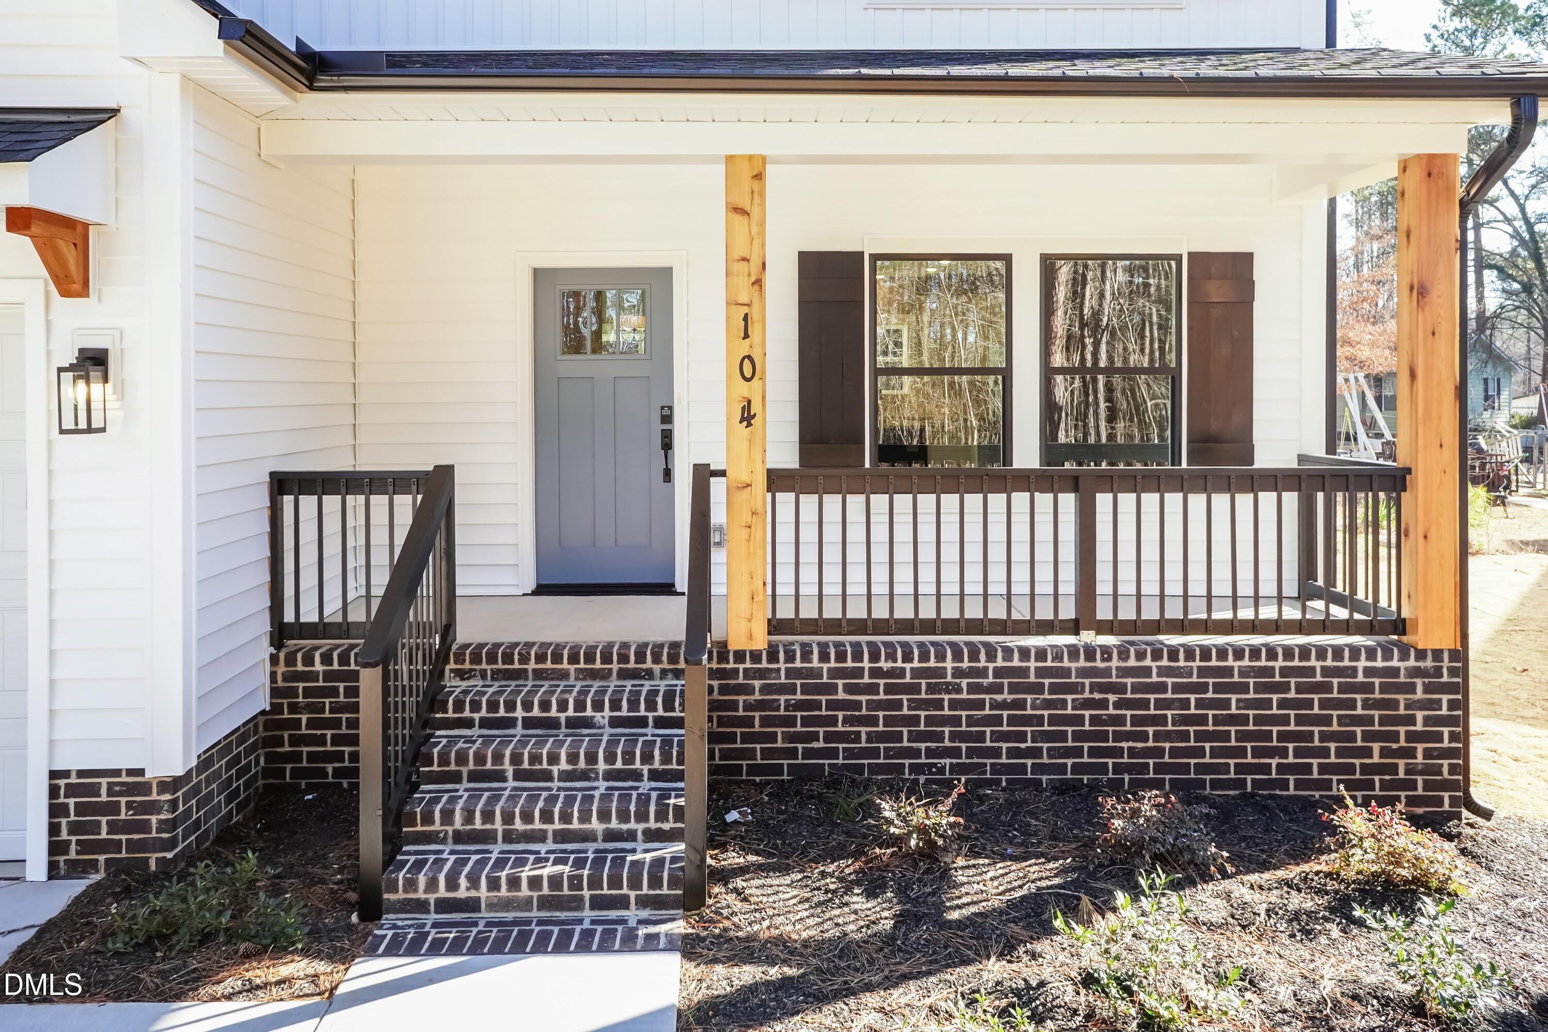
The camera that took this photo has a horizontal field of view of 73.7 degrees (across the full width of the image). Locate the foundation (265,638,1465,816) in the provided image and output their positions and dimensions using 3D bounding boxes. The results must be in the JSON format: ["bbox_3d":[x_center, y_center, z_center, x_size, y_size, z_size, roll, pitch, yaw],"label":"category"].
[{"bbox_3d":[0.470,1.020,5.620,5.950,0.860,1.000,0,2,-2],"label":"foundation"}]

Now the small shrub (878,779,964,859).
[{"bbox_3d":[0.650,1.300,4.570,0.370,0.270,0.350,0,2,-2],"label":"small shrub"}]

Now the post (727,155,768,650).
[{"bbox_3d":[-0.140,-0.575,5.210,0.205,2.460,0.200,0,2,-2],"label":"post"}]

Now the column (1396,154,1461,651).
[{"bbox_3d":[3.300,-0.570,5.210,0.205,2.460,0.200,0,2,-2],"label":"column"}]

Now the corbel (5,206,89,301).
[{"bbox_3d":[-2.867,-1.034,4.090,0.095,0.310,0.390,0,2,-2],"label":"corbel"}]

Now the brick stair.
[{"bbox_3d":[-0.970,1.210,4.470,1.180,0.720,1.330,0,2,-2],"label":"brick stair"}]

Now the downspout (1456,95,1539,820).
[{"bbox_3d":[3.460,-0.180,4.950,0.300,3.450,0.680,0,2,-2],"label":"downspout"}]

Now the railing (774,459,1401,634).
[{"bbox_3d":[1.640,0.110,5.740,3.330,0.910,1.220,0,2,-2],"label":"railing"}]

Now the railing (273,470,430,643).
[{"bbox_3d":[-2.090,0.215,5.200,0.870,0.880,0.120,0,2,-2],"label":"railing"}]

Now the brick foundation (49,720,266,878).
[{"bbox_3d":[-2.790,1.225,4.720,0.530,0.460,0.840,0,2,-2],"label":"brick foundation"}]

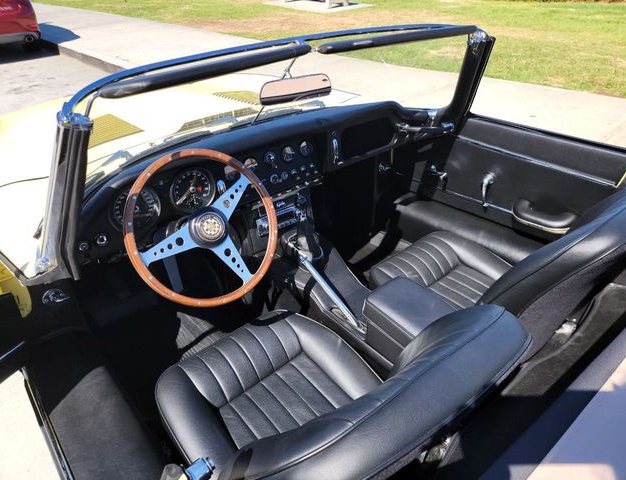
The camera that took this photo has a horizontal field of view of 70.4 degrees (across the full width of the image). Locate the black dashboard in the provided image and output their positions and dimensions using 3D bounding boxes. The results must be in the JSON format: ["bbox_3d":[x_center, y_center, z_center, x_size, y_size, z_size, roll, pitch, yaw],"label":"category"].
[{"bbox_3d":[-0.127,-0.243,1.399,1.230,0.230,0.185,-25,41,-33],"label":"black dashboard"}]

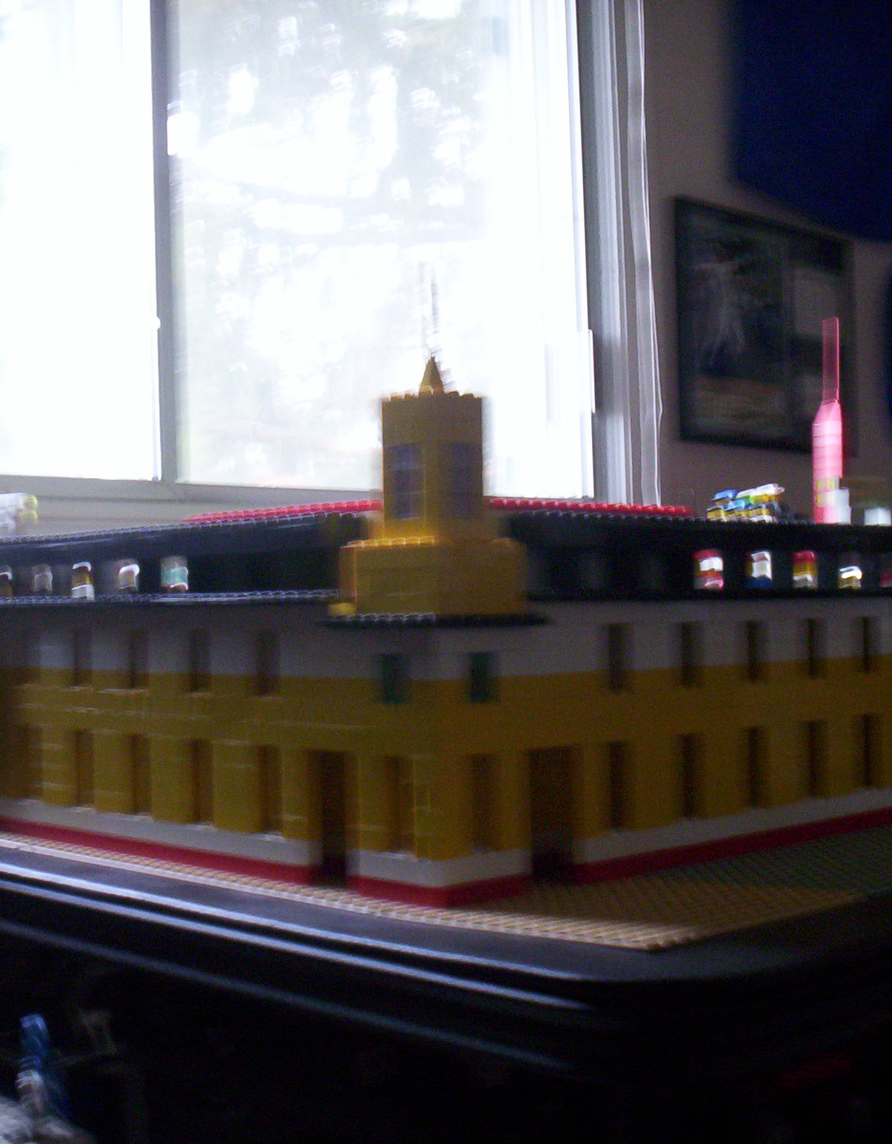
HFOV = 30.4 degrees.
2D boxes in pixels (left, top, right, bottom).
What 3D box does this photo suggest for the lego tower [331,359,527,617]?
[{"bbox_3d":[-0.005,-0.034,0.656,0.049,0.105,0.049,0,-1,-45],"label":"lego tower"}]

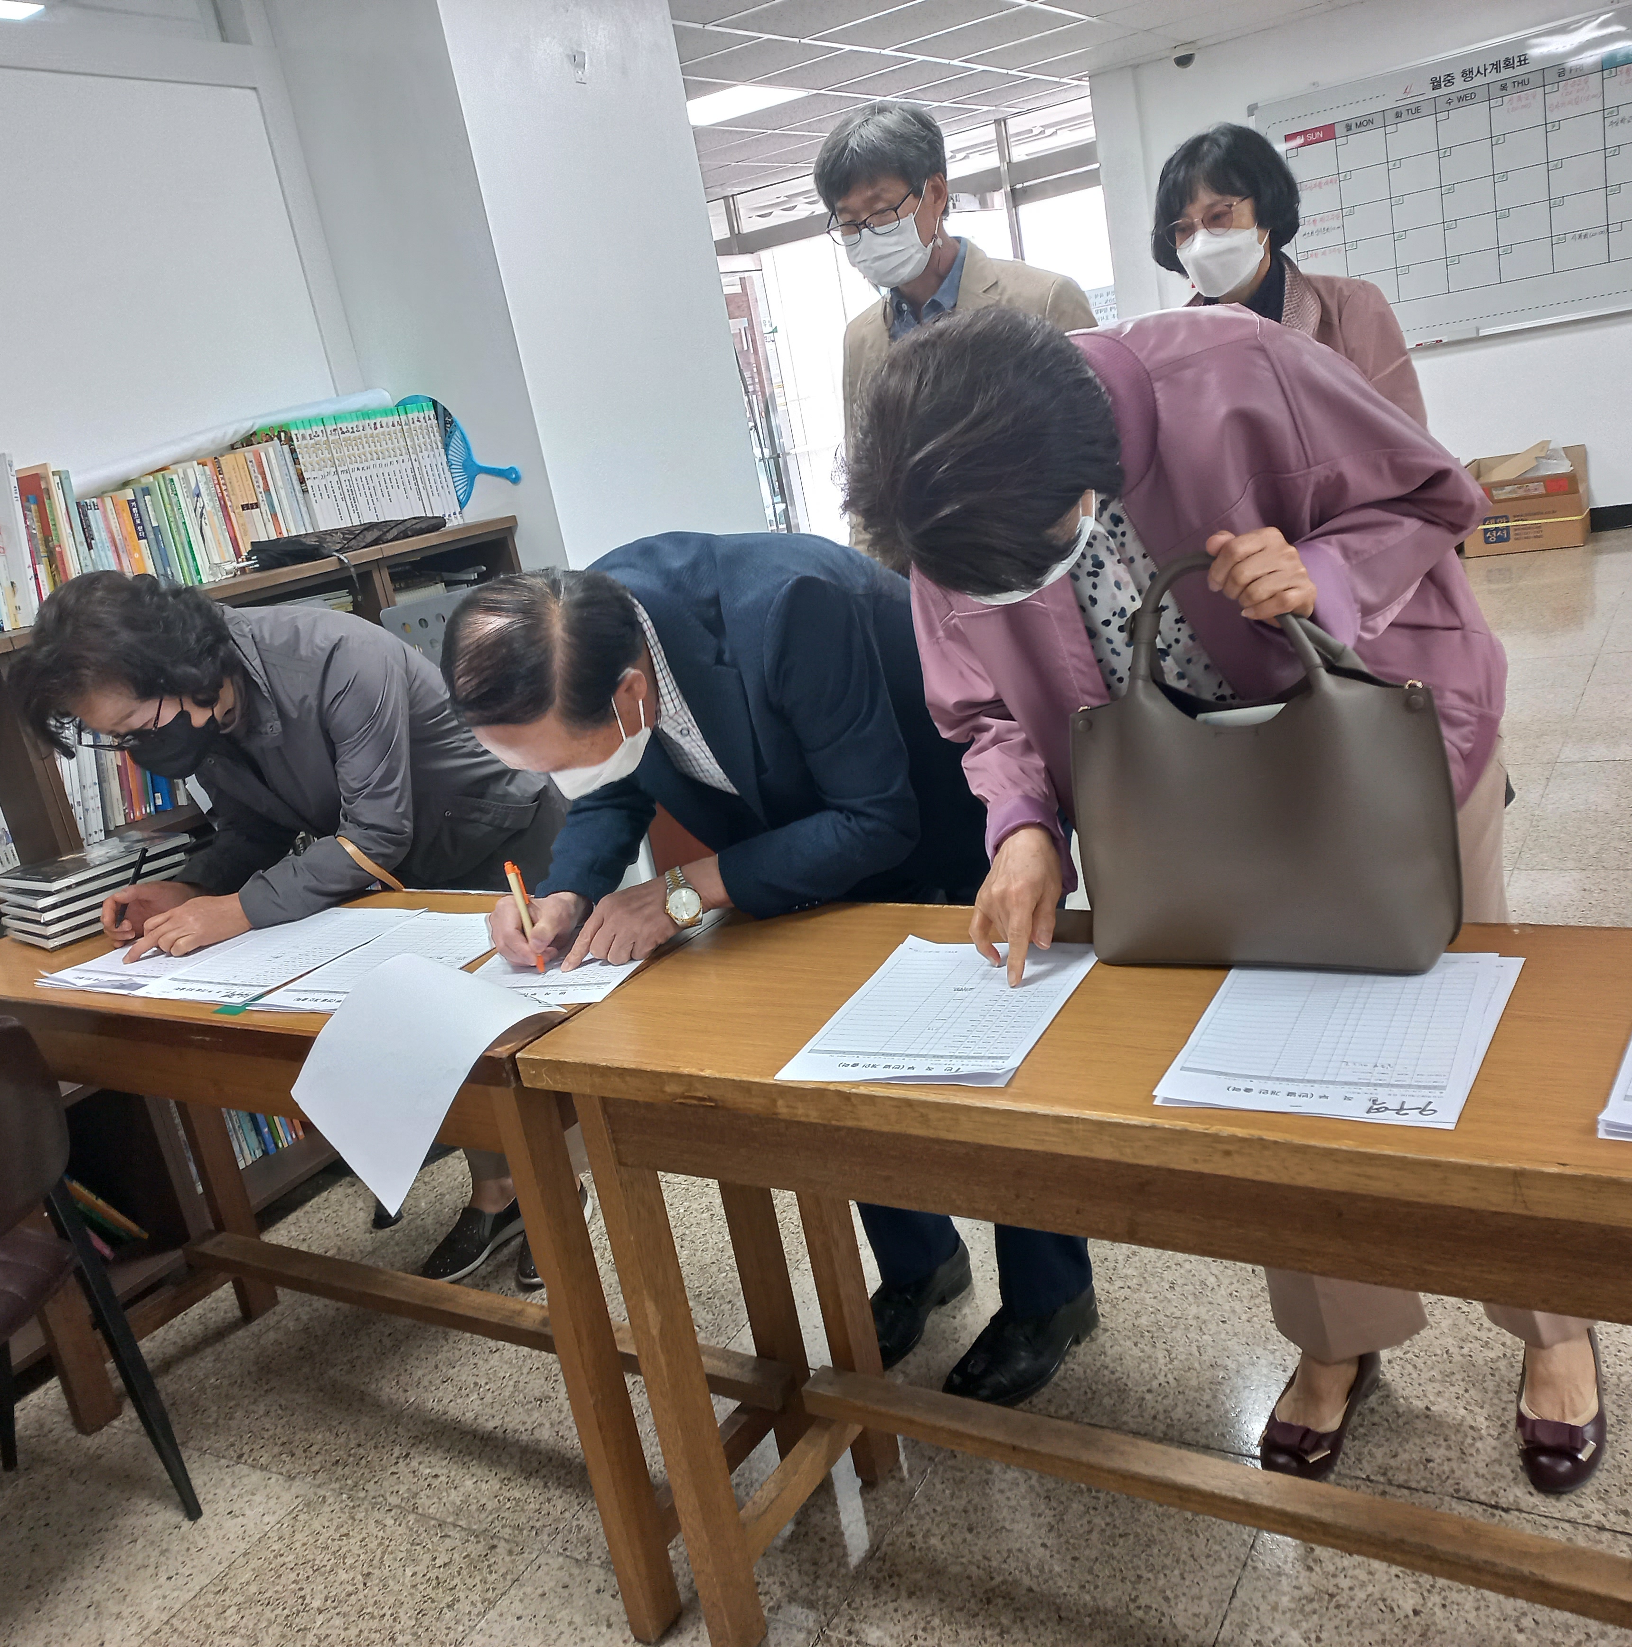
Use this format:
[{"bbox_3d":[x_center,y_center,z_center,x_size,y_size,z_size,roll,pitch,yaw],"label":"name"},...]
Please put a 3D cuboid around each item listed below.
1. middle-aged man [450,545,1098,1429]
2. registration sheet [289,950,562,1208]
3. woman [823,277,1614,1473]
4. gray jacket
[{"bbox_3d":[0.034,0.186,1.988,0.780,1.150,0.520,-22,19,-36],"label":"middle-aged man"},{"bbox_3d":[-0.413,0.256,1.609,0.235,0.195,0.205,0,19,33],"label":"registration sheet"},{"bbox_3d":[0.486,0.129,1.629,0.520,1.290,0.770,4,21,43],"label":"woman"},{"bbox_3d":[-0.662,-0.116,2.322,0.510,0.430,0.600,4,21,43],"label":"gray jacket"}]

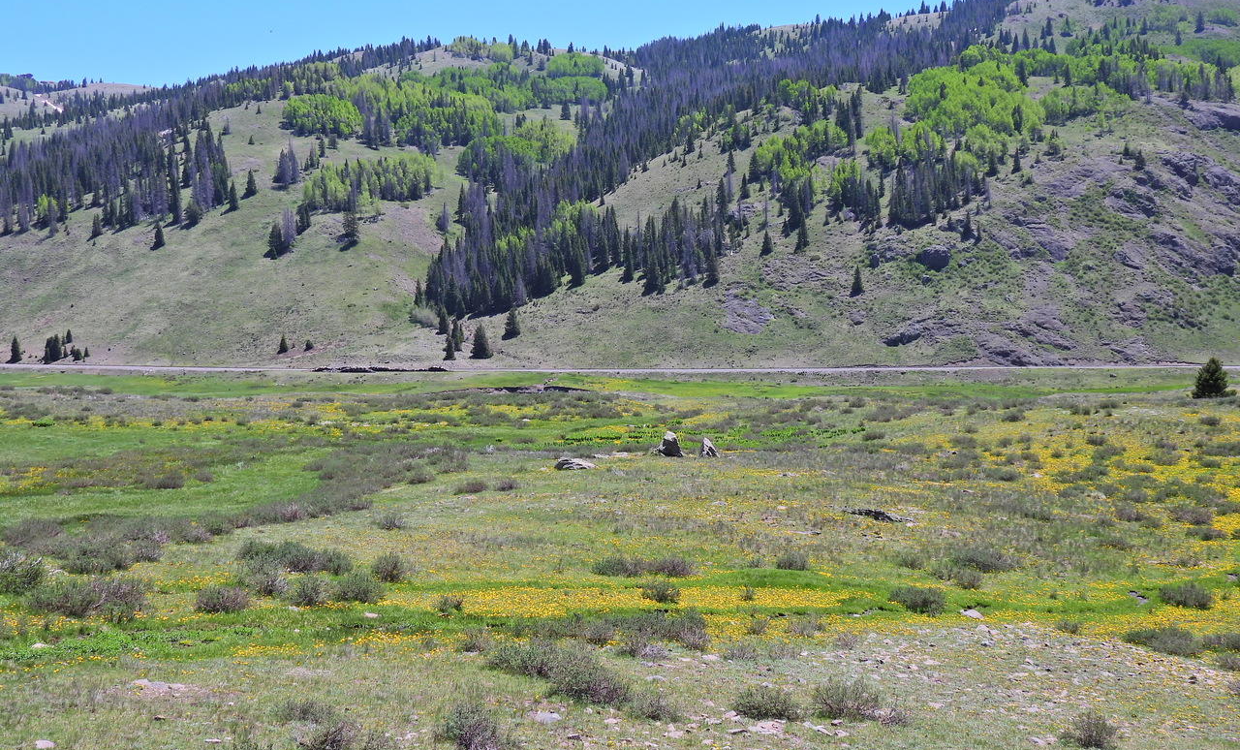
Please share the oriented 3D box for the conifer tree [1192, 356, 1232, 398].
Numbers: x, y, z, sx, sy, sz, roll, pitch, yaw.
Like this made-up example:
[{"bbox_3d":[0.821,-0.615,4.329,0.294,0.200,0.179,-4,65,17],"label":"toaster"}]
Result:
[{"bbox_3d":[54.225,0.210,140.994,3.724,3.701,3.724,0,1,0],"label":"conifer tree"}]

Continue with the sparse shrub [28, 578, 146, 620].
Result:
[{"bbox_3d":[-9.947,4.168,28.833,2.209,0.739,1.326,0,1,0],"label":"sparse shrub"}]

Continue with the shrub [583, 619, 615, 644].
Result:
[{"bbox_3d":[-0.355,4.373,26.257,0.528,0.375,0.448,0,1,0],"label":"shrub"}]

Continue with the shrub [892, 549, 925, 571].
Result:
[{"bbox_3d":[5.870,3.779,31.375,0.671,0.412,0.590,0,1,0],"label":"shrub"}]

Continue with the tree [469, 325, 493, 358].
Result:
[{"bbox_3d":[-42.869,-10.307,475.000,7.170,10.157,7.170,0,1,0],"label":"tree"}]

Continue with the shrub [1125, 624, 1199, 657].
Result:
[{"bbox_3d":[6.467,3.179,18.412,0.917,0.337,0.642,0,1,0],"label":"shrub"}]

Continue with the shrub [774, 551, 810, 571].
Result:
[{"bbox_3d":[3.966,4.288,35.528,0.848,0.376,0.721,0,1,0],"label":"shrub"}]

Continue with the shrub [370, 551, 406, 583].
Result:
[{"bbox_3d":[-3.660,3.046,24.403,0.580,0.449,0.493,0,1,0],"label":"shrub"}]

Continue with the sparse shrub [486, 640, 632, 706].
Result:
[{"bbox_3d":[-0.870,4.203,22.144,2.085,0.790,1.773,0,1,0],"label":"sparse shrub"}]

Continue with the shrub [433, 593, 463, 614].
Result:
[{"bbox_3d":[-2.381,3.159,21.330,0.427,0.270,0.363,0,1,0],"label":"shrub"}]

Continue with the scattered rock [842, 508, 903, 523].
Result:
[{"bbox_3d":[5.438,3.016,33.189,1.245,0.282,0.685,0,1,0],"label":"scattered rock"}]

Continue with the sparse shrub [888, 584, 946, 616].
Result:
[{"bbox_3d":[5.033,3.805,26.024,0.949,0.498,0.835,0,1,0],"label":"sparse shrub"}]

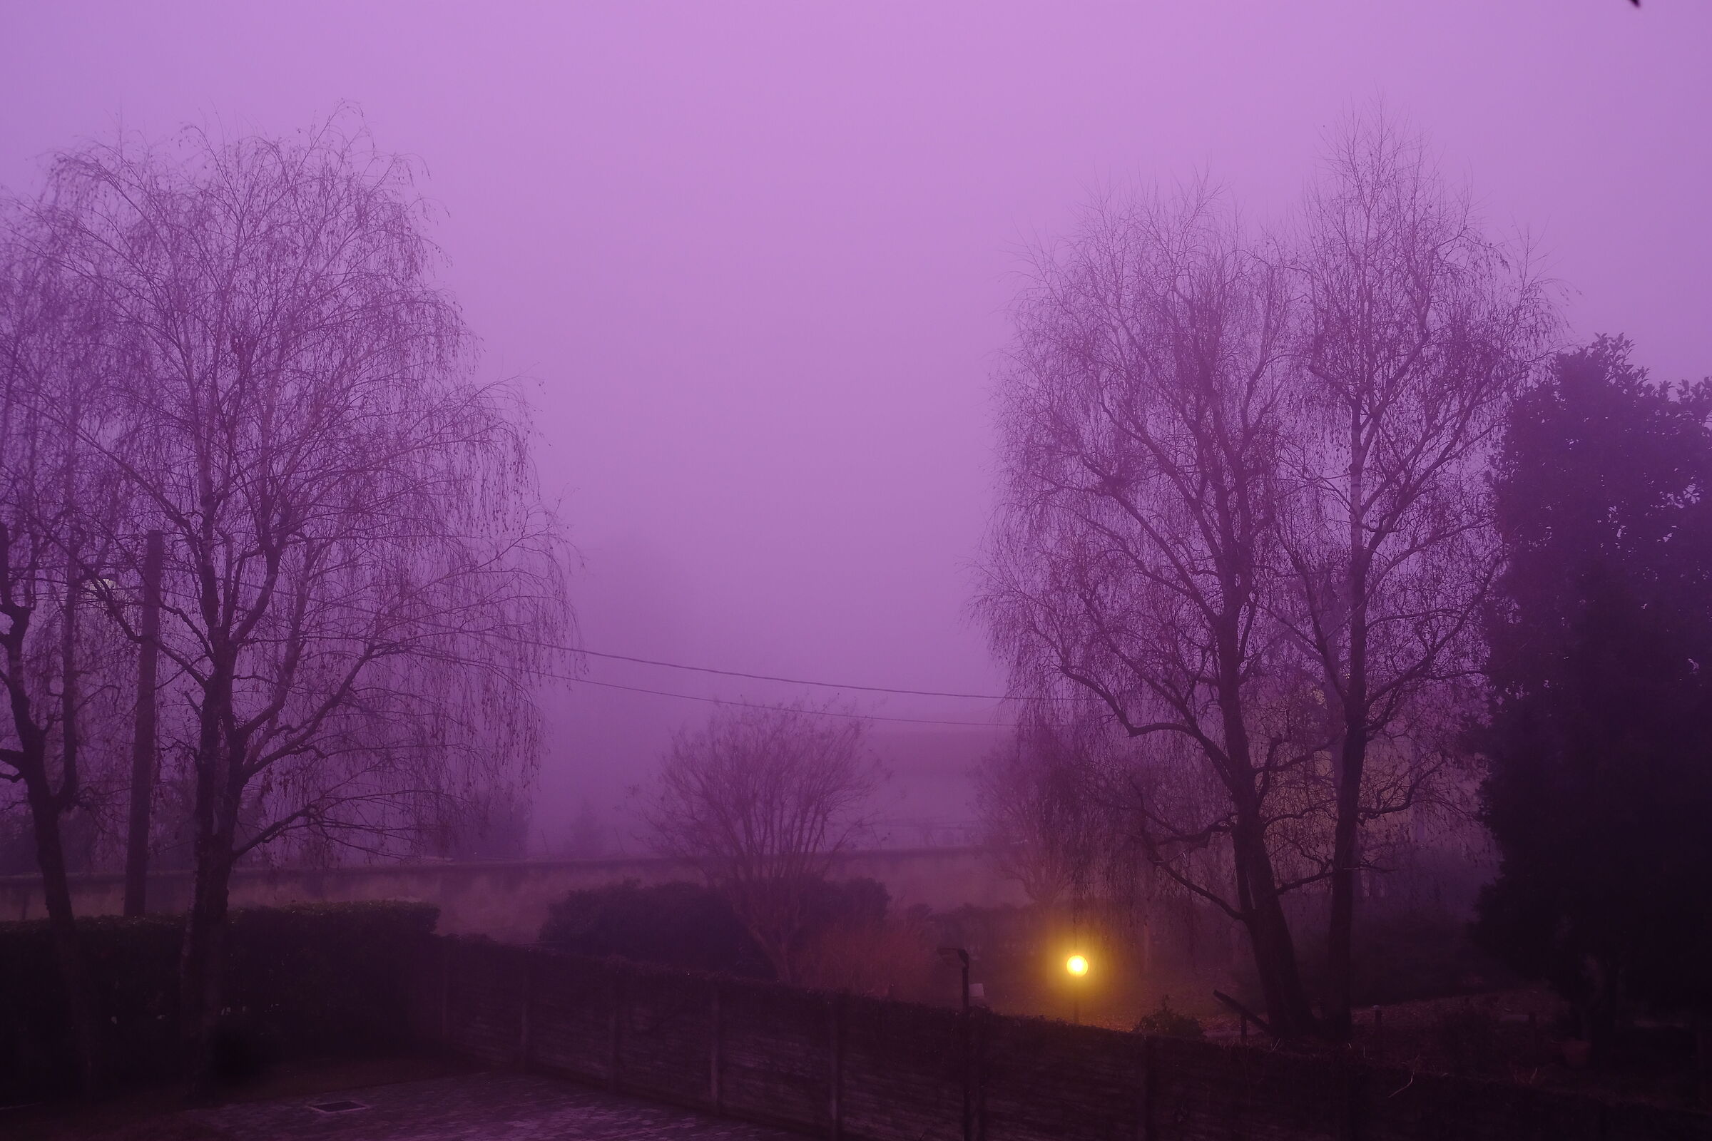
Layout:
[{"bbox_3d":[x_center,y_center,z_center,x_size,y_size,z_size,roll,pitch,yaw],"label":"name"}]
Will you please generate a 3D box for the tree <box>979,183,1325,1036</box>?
[{"bbox_3d":[4.595,0.425,25.863,5.385,13.345,5.200,0,-7,0],"label":"tree"}]

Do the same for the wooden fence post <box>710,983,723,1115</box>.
[{"bbox_3d":[-1.649,5.616,19.708,0.130,1.540,0.130,7,-10,-43],"label":"wooden fence post"}]

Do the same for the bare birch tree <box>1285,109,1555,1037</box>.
[{"bbox_3d":[8.799,-0.196,25.939,4.191,14.595,4.191,0,-7,0],"label":"bare birch tree"}]

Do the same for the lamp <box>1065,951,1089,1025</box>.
[{"bbox_3d":[3.447,6.558,25.907,0.280,1.181,0.280,0,-7,0],"label":"lamp"}]

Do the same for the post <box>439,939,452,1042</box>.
[{"bbox_3d":[-5.968,6.172,24.238,0.130,1.540,0.130,7,-10,-43],"label":"post"}]

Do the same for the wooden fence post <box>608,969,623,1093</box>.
[{"bbox_3d":[-3.088,5.801,21.218,0.130,1.540,0.130,7,-10,-43],"label":"wooden fence post"}]

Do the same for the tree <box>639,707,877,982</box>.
[{"bbox_3d":[-1.679,4.982,30.044,4.299,5.318,4.299,0,-7,0],"label":"tree"}]

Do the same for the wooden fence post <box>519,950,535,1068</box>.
[{"bbox_3d":[-4.528,5.987,22.728,0.130,1.540,0.130,7,-10,-43],"label":"wooden fence post"}]

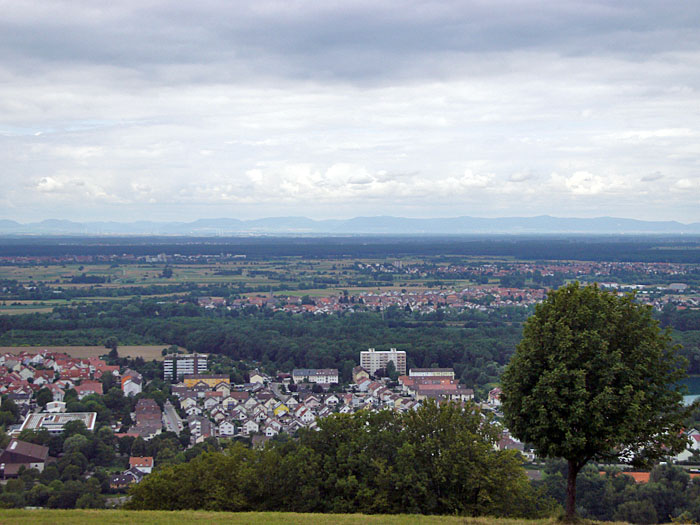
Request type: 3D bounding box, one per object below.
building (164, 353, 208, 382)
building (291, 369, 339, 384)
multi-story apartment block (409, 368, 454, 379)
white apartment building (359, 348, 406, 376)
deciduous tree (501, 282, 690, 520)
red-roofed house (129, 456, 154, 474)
[{"bbox_3d":[-156.479,100.671,1409.604,41.000,26.500,13.000,0,1,-4],"label":"building"},{"bbox_3d":[-32.186,107.629,1392.279,42.000,13.600,12.000,0,1,-3],"label":"building"},{"bbox_3d":[79.281,108.060,1424.301,42.500,11.300,12.000,0,1,-3],"label":"multi-story apartment block"},{"bbox_3d":[32.998,98.883,1456.573,44.800,27.300,13.000,0,1,0],"label":"white apartment building"},{"bbox_3d":[8.099,4.750,50.141,6.400,8.100,6.400,0,1,0],"label":"deciduous tree"},{"bbox_3d":[-113.937,110.523,808.156,12.300,9.200,10.000,0,1,0],"label":"red-roofed house"}]

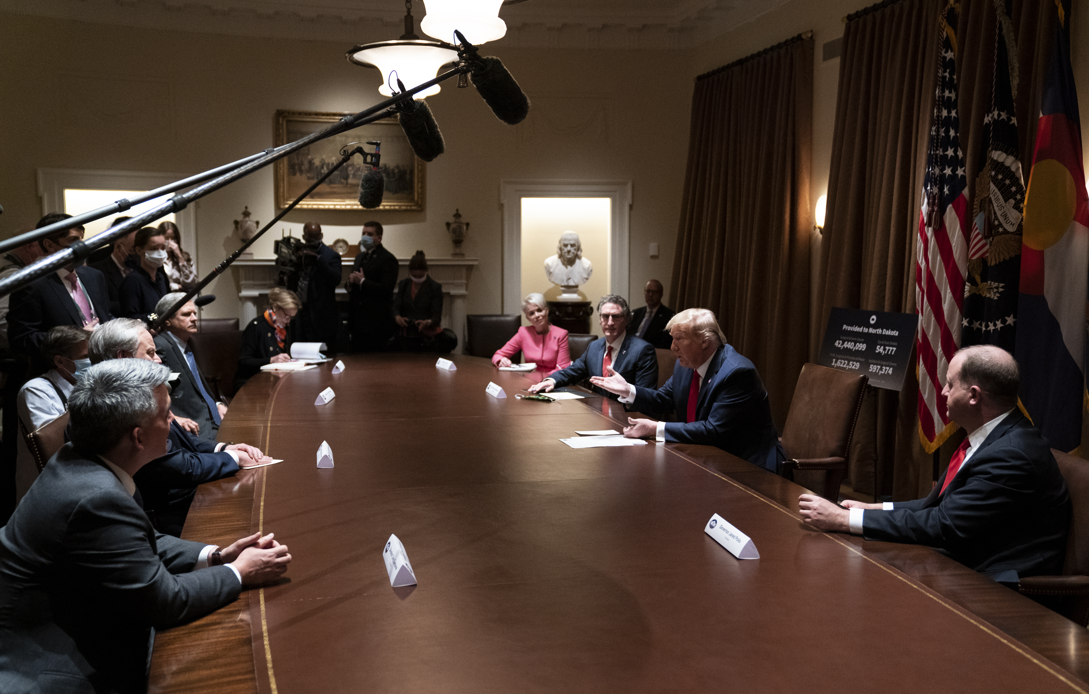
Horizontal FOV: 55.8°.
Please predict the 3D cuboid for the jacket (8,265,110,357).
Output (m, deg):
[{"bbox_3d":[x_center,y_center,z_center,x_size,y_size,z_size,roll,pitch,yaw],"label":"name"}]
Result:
[{"bbox_3d":[-2.290,-0.015,4.944,0.370,0.750,0.510,4,7,37],"label":"jacket"}]

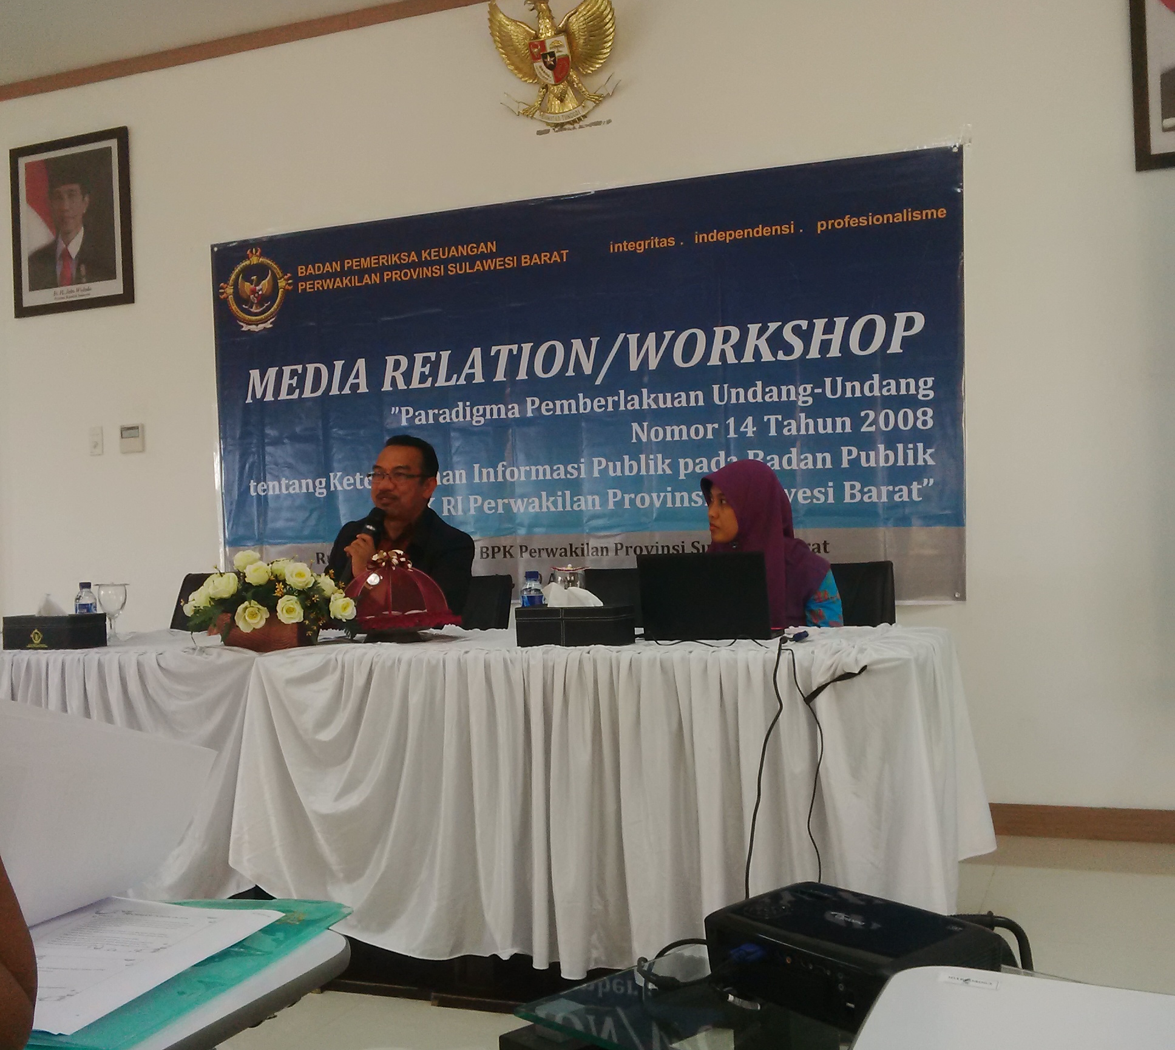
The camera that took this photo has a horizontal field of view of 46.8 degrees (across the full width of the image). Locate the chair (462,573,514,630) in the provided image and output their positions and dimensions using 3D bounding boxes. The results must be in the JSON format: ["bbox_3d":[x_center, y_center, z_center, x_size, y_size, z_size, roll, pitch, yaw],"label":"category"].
[{"bbox_3d":[-0.535,0.602,3.929,0.480,0.900,0.560,-2,0,23],"label":"chair"}]

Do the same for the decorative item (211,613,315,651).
[{"bbox_3d":[-0.807,0.250,3.375,0.245,0.100,0.140,-2,0,23],"label":"decorative item"}]

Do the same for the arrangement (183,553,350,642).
[{"bbox_3d":[-0.800,0.181,3.431,0.430,0.243,0.310,-2,0,23],"label":"arrangement"}]

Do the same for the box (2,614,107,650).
[{"bbox_3d":[-1.412,0.283,3.600,0.236,0.086,0.124,-2,0,25],"label":"box"}]

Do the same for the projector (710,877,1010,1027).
[{"bbox_3d":[0.345,0.569,1.773,0.222,0.103,0.312,-2,0,-40],"label":"projector"}]

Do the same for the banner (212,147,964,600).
[{"bbox_3d":[-0.144,-0.442,4.928,2.948,1.472,0.015,-2,0,23],"label":"banner"}]

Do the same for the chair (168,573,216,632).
[{"bbox_3d":[-1.188,0.621,4.259,0.480,0.900,0.560,-2,0,23],"label":"chair"}]

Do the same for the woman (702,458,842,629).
[{"bbox_3d":[0.437,0.423,3.464,0.480,1.193,0.680,-2,0,31],"label":"woman"}]

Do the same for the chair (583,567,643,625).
[{"bbox_3d":[0.080,0.583,3.690,0.480,0.900,0.560,-2,0,23],"label":"chair"}]

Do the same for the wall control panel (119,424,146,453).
[{"bbox_3d":[-1.878,-0.356,5.602,0.123,0.115,0.020,-2,0,23],"label":"wall control panel"}]

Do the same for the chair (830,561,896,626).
[{"bbox_3d":[0.534,0.563,3.470,0.500,0.905,0.580,-2,0,16],"label":"chair"}]

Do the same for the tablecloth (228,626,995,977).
[{"bbox_3d":[0.060,0.609,3.178,1.630,0.693,0.740,-2,0,23],"label":"tablecloth"}]

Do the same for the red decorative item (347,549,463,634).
[{"bbox_3d":[-0.485,0.179,3.487,0.320,0.220,0.320,-2,0,0],"label":"red decorative item"}]

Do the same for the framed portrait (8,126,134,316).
[{"bbox_3d":[-2.217,-1.280,5.778,0.655,0.738,0.035,-2,0,23],"label":"framed portrait"}]

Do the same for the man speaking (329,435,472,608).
[{"bbox_3d":[-0.559,0.399,3.921,0.520,1.318,0.700,-2,0,13],"label":"man speaking"}]

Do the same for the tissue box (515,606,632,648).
[{"bbox_3d":[-0.025,0.229,3.081,0.240,0.086,0.122,-2,0,28],"label":"tissue box"}]

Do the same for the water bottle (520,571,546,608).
[{"bbox_3d":[-0.131,0.193,3.260,0.057,0.165,0.057,-2,0,23],"label":"water bottle"}]

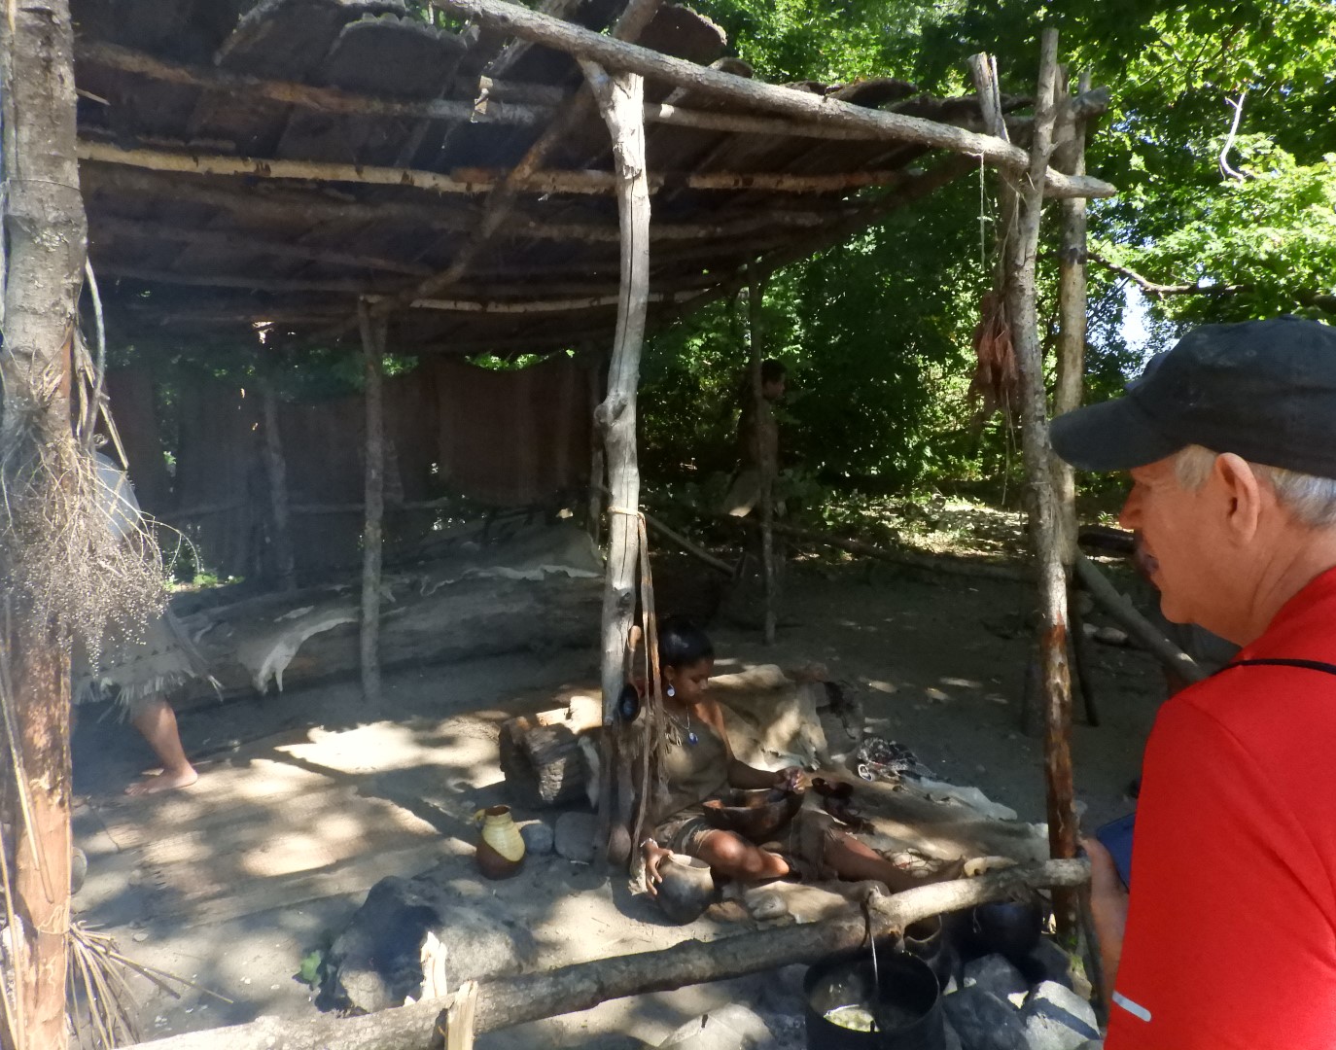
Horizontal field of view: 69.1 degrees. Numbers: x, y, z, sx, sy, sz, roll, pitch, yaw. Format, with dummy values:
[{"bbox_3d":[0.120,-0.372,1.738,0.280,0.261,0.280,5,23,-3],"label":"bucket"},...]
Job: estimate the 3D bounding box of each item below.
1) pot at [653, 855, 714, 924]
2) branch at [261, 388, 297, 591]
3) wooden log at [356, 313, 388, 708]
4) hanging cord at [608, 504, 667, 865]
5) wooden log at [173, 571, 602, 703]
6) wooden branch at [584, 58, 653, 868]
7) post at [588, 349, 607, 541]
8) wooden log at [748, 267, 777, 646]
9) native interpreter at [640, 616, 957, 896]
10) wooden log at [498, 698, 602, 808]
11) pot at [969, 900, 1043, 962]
[{"bbox_3d":[0.048,1.035,2.770,0.165,0.165,0.165,0,6,0],"label":"pot"},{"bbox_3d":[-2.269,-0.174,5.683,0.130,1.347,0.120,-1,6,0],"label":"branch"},{"bbox_3d":[-1.433,-0.089,4.703,0.125,1.946,0.115,2,6,0],"label":"wooden log"},{"bbox_3d":[-0.089,0.470,2.877,0.165,1.056,0.120,0,6,0],"label":"hanging cord"},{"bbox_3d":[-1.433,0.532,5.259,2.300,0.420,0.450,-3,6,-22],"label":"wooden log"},{"bbox_3d":[-0.143,-0.132,2.880,0.170,2.395,0.140,0,6,0],"label":"wooden branch"},{"bbox_3d":[-0.515,-0.339,7.122,0.100,1.808,0.100,1,8,0],"label":"post"},{"bbox_3d":[0.569,-0.381,5.838,0.090,2.273,0.090,-3,8,0],"label":"wooden log"},{"bbox_3d":[0.340,0.731,3.203,1.050,0.780,0.620,5,10,33],"label":"native interpreter"},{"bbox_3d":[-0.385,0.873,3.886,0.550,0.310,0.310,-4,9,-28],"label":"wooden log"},{"bbox_3d":[0.914,1.093,2.645,0.205,0.200,0.205,0,8,0],"label":"pot"}]

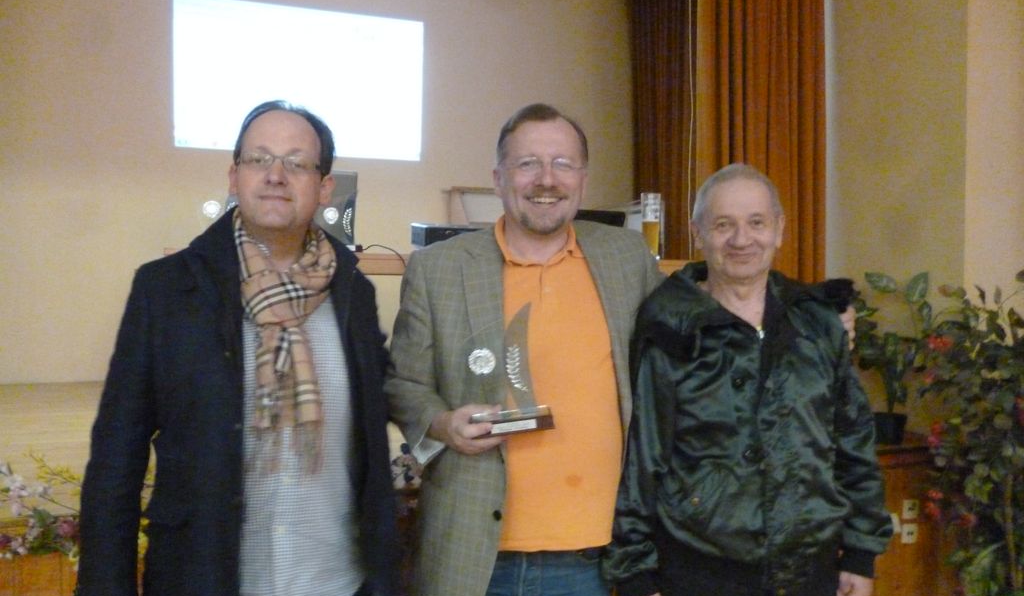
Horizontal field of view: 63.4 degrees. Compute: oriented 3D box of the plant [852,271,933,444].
[{"bbox_3d":[1.531,0.245,3.360,0.330,0.700,0.320,-1,1,-23],"label":"plant"}]

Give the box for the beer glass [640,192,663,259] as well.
[{"bbox_3d":[0.497,-0.256,2.960,0.075,0.240,0.075,0,1,0],"label":"beer glass"}]

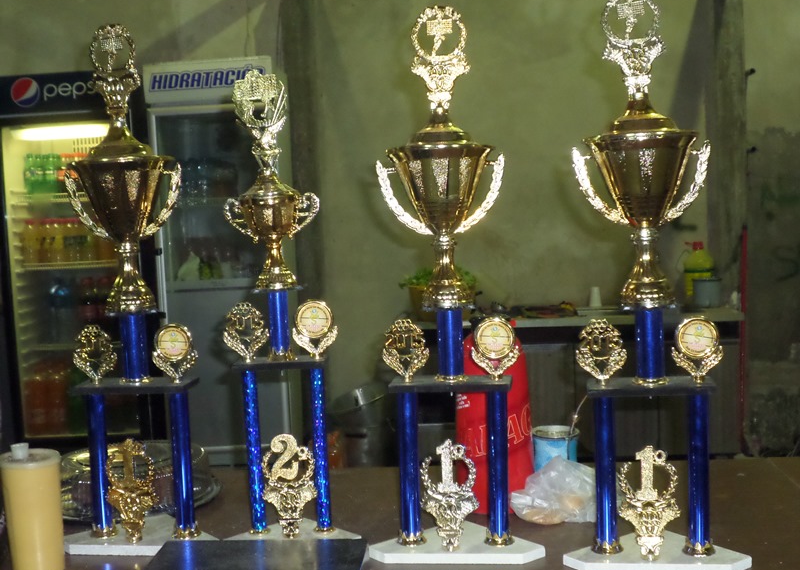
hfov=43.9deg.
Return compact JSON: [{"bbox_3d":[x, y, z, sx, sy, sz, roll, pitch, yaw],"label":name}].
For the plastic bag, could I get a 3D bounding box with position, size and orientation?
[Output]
[{"bbox_3d":[0.257,0.323,1.607,0.160,0.090,0.120,-2,6,0],"label":"plastic bag"}]

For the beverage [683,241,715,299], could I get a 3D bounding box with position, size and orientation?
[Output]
[{"bbox_3d":[1.321,-0.049,4.385,0.130,0.282,0.120,-2,6,0],"label":"beverage"}]

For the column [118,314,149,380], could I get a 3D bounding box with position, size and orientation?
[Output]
[{"bbox_3d":[-0.403,0.093,1.506,0.043,0.106,0.043,-3,6,-7],"label":"column"}]

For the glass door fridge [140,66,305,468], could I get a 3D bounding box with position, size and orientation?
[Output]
[{"bbox_3d":[-0.873,-0.113,5.096,0.615,1.956,0.600,-2,6,1],"label":"glass door fridge"}]

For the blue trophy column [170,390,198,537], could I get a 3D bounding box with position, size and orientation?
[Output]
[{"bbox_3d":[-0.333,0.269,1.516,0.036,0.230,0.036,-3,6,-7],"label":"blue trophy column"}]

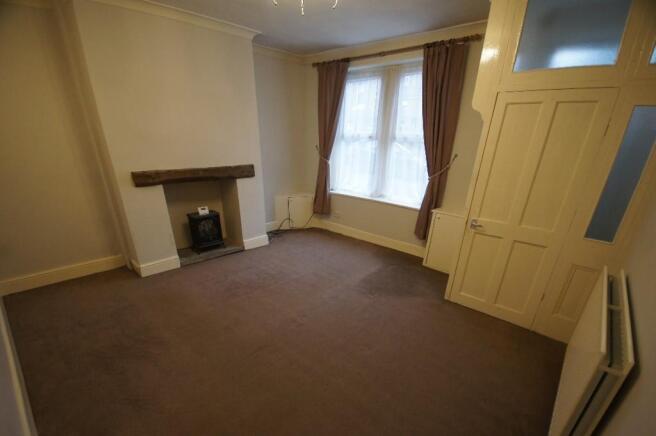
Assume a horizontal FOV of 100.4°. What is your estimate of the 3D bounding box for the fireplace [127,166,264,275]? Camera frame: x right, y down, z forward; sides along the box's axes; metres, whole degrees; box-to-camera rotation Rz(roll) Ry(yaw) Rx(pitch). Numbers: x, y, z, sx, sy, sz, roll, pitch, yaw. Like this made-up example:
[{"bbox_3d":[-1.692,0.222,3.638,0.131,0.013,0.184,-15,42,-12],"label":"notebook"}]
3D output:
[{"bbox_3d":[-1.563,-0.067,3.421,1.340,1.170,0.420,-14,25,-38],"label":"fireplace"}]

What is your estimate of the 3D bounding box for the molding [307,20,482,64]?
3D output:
[{"bbox_3d":[0.546,-2.085,3.342,2.478,0.100,0.100,17,25,37],"label":"molding"}]

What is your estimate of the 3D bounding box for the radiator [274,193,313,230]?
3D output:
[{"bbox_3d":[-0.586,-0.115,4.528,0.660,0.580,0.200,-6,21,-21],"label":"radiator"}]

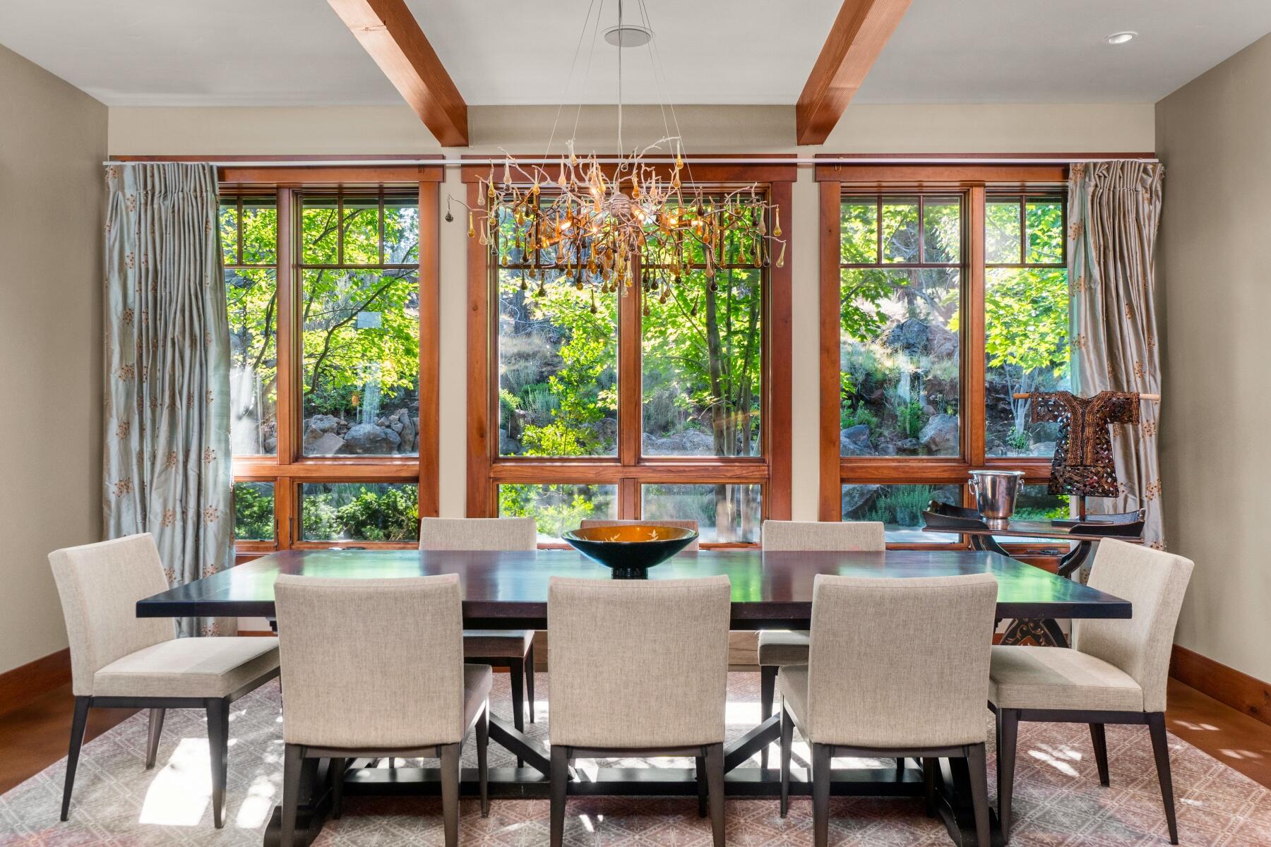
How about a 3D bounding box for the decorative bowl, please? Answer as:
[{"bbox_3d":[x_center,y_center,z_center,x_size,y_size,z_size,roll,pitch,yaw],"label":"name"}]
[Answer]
[{"bbox_3d":[-0.014,0.419,2.811,0.432,0.133,0.432,0,0,0],"label":"decorative bowl"}]

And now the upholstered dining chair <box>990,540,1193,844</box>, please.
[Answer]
[{"bbox_3d":[1.366,0.821,2.835,0.573,0.854,0.488,0,0,4],"label":"upholstered dining chair"}]

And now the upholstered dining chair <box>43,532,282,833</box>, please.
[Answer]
[{"bbox_3d":[-1.532,0.820,2.967,0.573,0.854,0.488,0,0,3],"label":"upholstered dining chair"}]

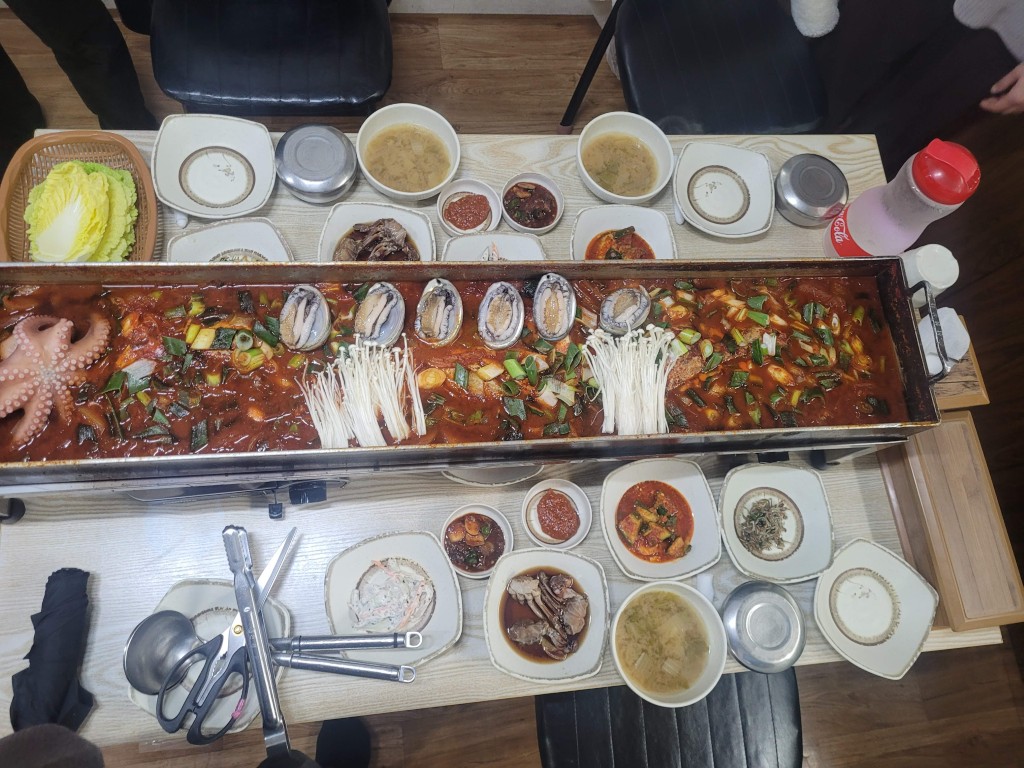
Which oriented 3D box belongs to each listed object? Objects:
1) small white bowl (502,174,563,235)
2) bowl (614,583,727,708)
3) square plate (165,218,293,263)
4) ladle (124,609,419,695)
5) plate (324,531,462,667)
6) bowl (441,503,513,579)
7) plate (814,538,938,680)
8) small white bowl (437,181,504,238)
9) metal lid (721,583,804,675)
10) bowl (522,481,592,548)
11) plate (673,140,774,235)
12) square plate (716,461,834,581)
[{"bbox_3d":[0.027,-0.242,1.053,0.086,0.033,0.086,2,73,-8],"label":"small white bowl"},{"bbox_3d":[0.174,0.304,0.902,0.135,0.066,0.135,2,73,-8],"label":"bowl"},{"bbox_3d":[-0.349,-0.133,0.969,0.149,0.034,0.149,-14,76,-12],"label":"square plate"},{"bbox_3d":[-0.253,0.289,0.821,0.306,0.075,0.093,4,73,-7],"label":"ladle"},{"bbox_3d":[-0.134,0.249,0.882,0.148,0.034,0.148,-17,77,-13],"label":"plate"},{"bbox_3d":[-0.042,0.186,0.915,0.086,0.033,0.086,2,73,-8],"label":"bowl"},{"bbox_3d":[0.446,0.278,0.958,0.148,0.034,0.148,38,72,4],"label":"plate"},{"bbox_3d":[-0.059,-0.233,1.044,0.087,0.031,0.087,2,73,-8],"label":"small white bowl"},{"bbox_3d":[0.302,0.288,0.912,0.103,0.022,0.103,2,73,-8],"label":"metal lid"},{"bbox_3d":[0.053,0.162,0.945,0.087,0.031,0.087,2,73,-8],"label":"bowl"},{"bbox_3d":[0.300,-0.274,1.102,0.148,0.034,0.148,7,73,-6],"label":"plate"},{"bbox_3d":[0.330,0.175,0.972,0.148,0.034,0.148,1,73,-8],"label":"square plate"}]

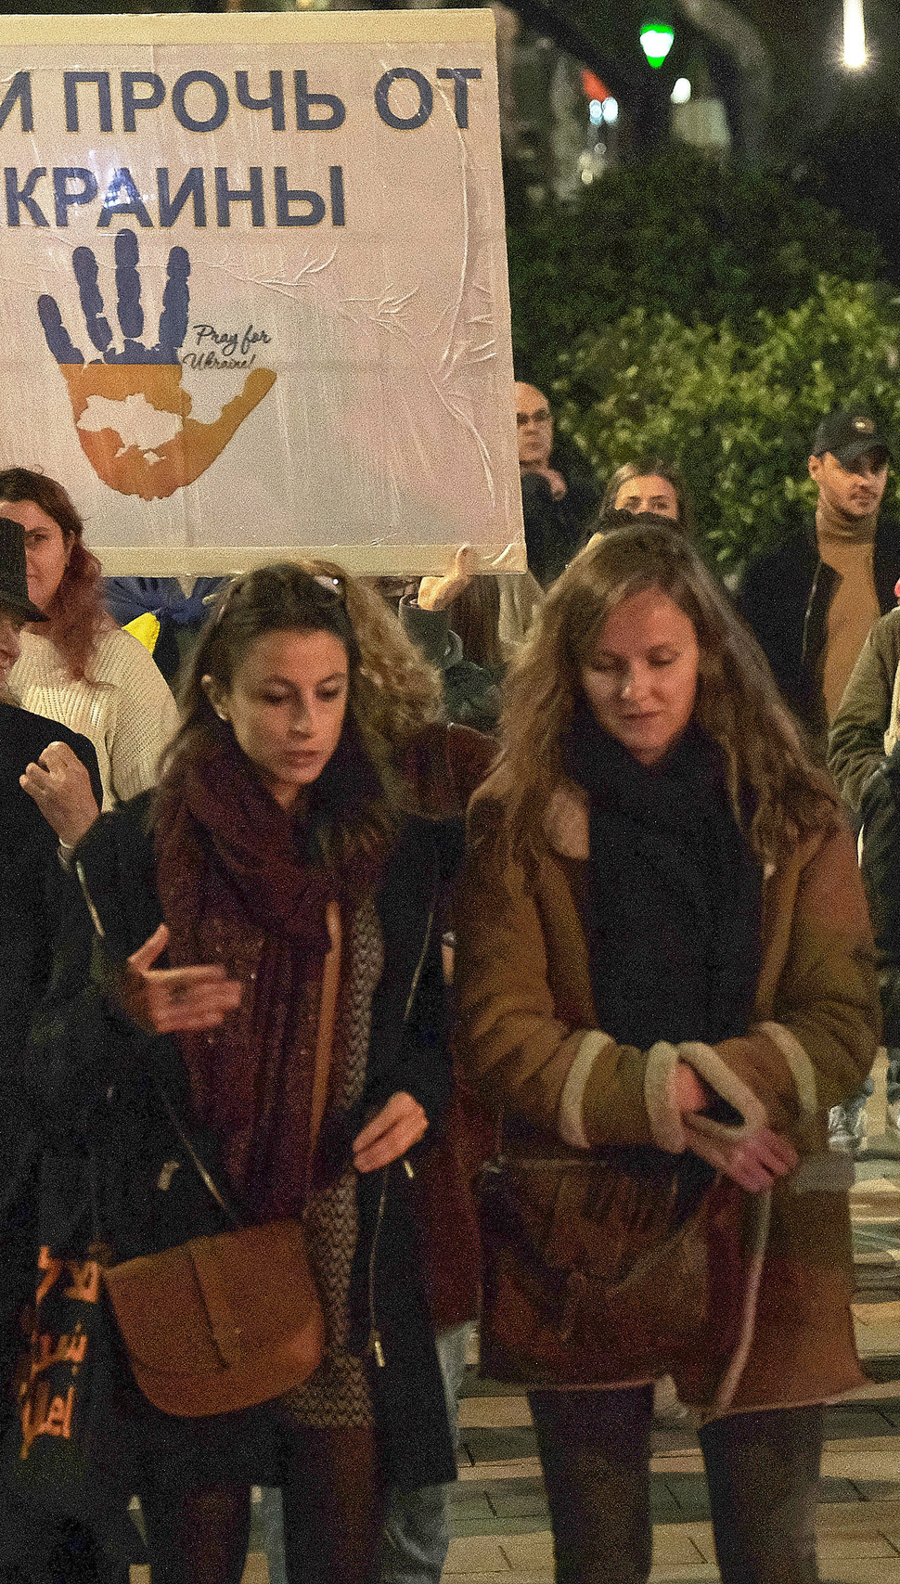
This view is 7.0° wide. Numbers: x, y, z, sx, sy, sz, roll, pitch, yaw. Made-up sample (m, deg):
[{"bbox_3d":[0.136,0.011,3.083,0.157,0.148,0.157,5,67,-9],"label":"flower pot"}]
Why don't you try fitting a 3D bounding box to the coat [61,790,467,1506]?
[{"bbox_3d":[-0.200,0.364,7.700,0.440,0.740,0.330,-1,4,-14],"label":"coat"}]

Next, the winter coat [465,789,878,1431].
[{"bbox_3d":[0.237,0.328,8.050,0.460,0.700,0.370,0,3,3],"label":"winter coat"}]

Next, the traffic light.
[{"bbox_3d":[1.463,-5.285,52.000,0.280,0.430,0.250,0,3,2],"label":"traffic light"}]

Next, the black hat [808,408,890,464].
[{"bbox_3d":[0.928,-0.820,17.150,0.180,0.135,0.260,-1,3,-27],"label":"black hat"}]

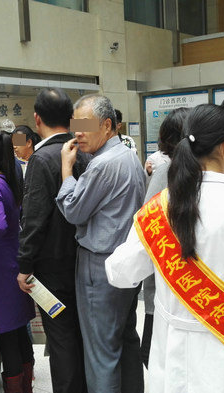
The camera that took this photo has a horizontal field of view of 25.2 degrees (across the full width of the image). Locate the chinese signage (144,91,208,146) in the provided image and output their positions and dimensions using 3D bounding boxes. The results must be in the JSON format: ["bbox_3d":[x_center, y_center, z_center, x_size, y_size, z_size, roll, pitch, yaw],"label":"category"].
[{"bbox_3d":[0.988,-1.203,7.749,1.118,0.752,0.050,2,7,36],"label":"chinese signage"}]

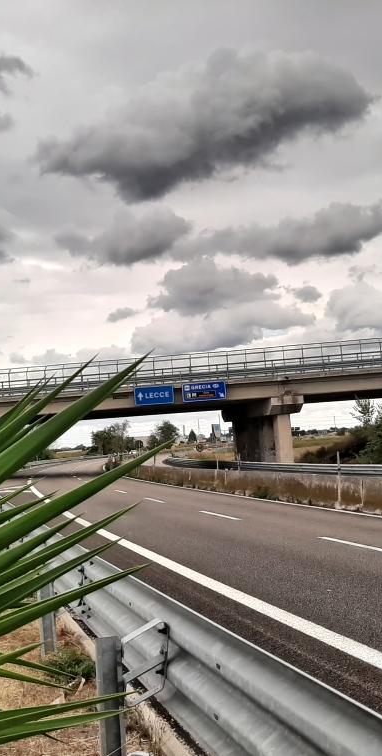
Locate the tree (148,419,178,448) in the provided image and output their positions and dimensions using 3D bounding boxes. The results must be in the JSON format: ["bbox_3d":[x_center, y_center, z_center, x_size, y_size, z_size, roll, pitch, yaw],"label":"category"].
[{"bbox_3d":[-6.356,12.829,175.000,7.063,6.934,6.710,-4,-5,-2],"label":"tree"}]

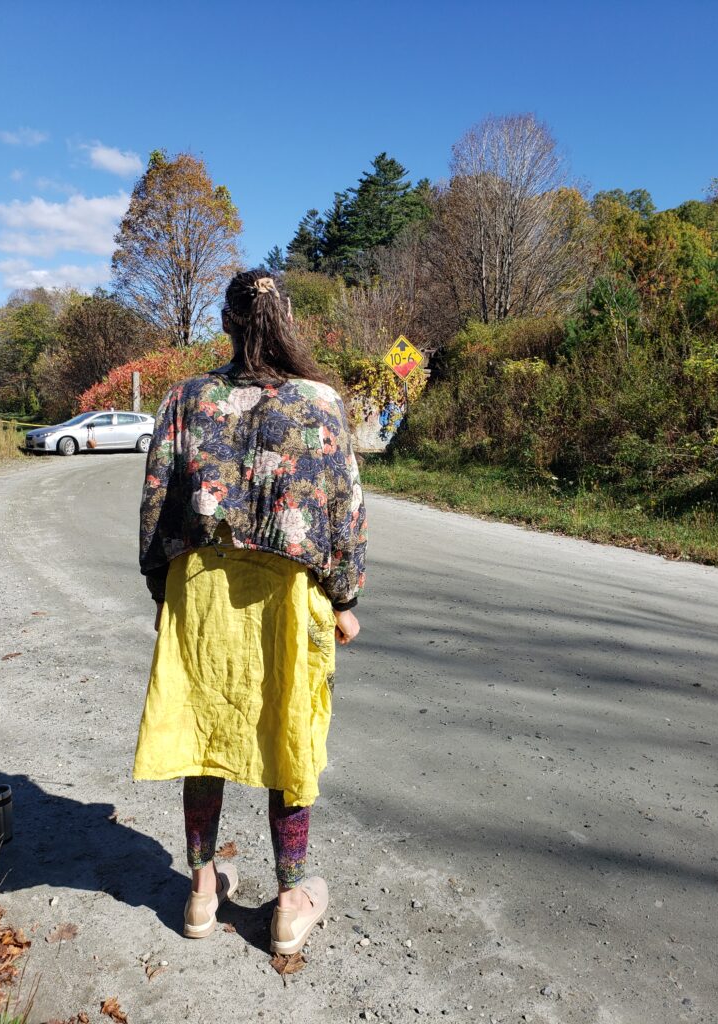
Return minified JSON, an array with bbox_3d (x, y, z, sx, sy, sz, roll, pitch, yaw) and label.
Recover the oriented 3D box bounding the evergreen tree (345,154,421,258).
[{"bbox_3d":[1.599,-16.519,53.333,7.000,16.000,7.000,0,7,0],"label":"evergreen tree"}]

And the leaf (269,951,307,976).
[{"bbox_3d":[-0.174,1.095,1.879,0.092,0.022,0.075,0,7,0],"label":"leaf"}]

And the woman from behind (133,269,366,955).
[{"bbox_3d":[-0.274,0.254,1.952,0.540,1.670,0.380,0,7,2],"label":"woman from behind"}]

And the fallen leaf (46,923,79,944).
[{"bbox_3d":[-0.769,1.085,1.994,0.085,0.012,0.075,0,7,0],"label":"fallen leaf"}]

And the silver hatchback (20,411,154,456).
[{"bbox_3d":[-8.900,-2.710,26.200,4.450,1.480,1.775,-6,10,-40],"label":"silver hatchback"}]

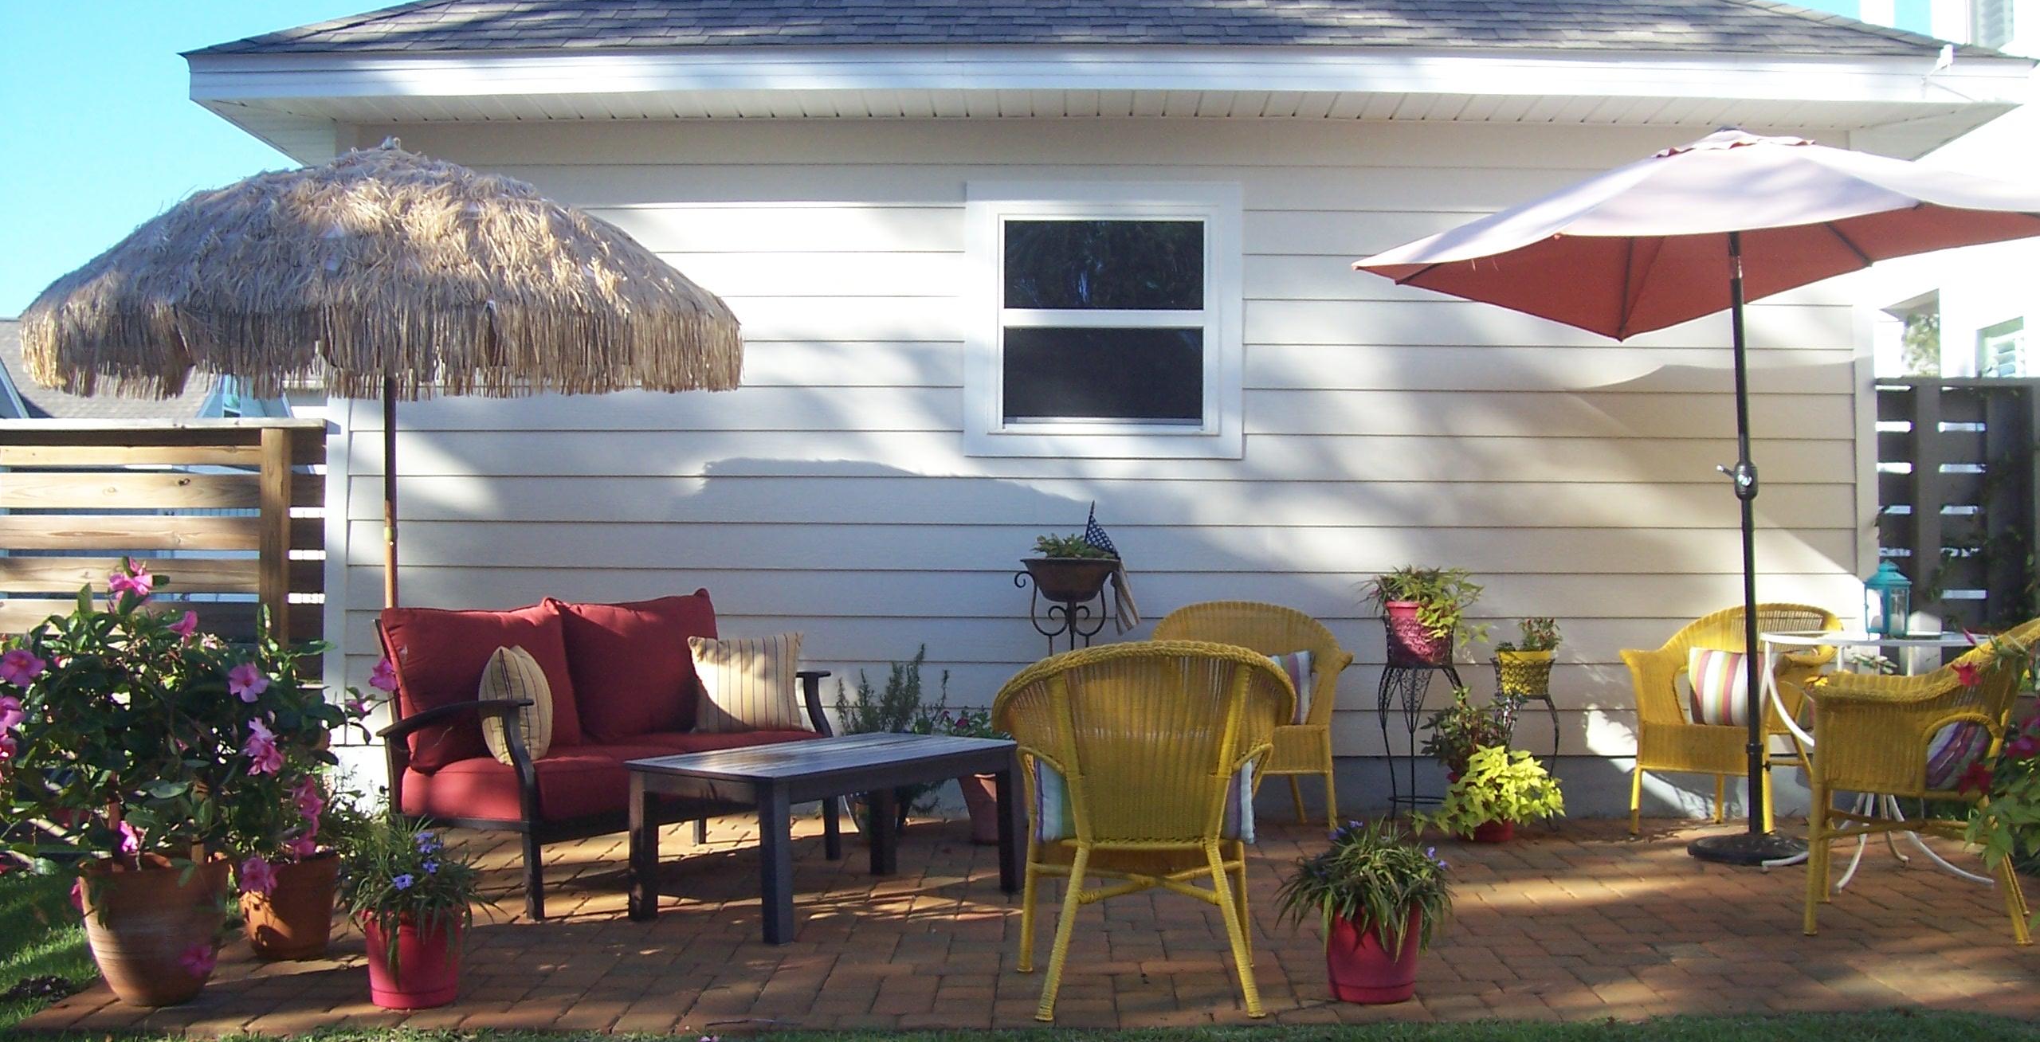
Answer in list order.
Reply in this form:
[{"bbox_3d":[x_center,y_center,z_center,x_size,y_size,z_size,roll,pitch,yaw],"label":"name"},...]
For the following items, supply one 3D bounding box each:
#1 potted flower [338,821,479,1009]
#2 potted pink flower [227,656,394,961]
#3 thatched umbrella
[{"bbox_3d":[-1.434,0.902,4.700,0.345,0.425,0.345,0,-1,0],"label":"potted flower"},{"bbox_3d":[-1.829,0.732,5.150,0.440,0.772,0.430,0,-1,0],"label":"potted pink flower"},{"bbox_3d":[-1.996,-0.046,6.400,2.160,2.340,2.160,0,-1,0],"label":"thatched umbrella"}]

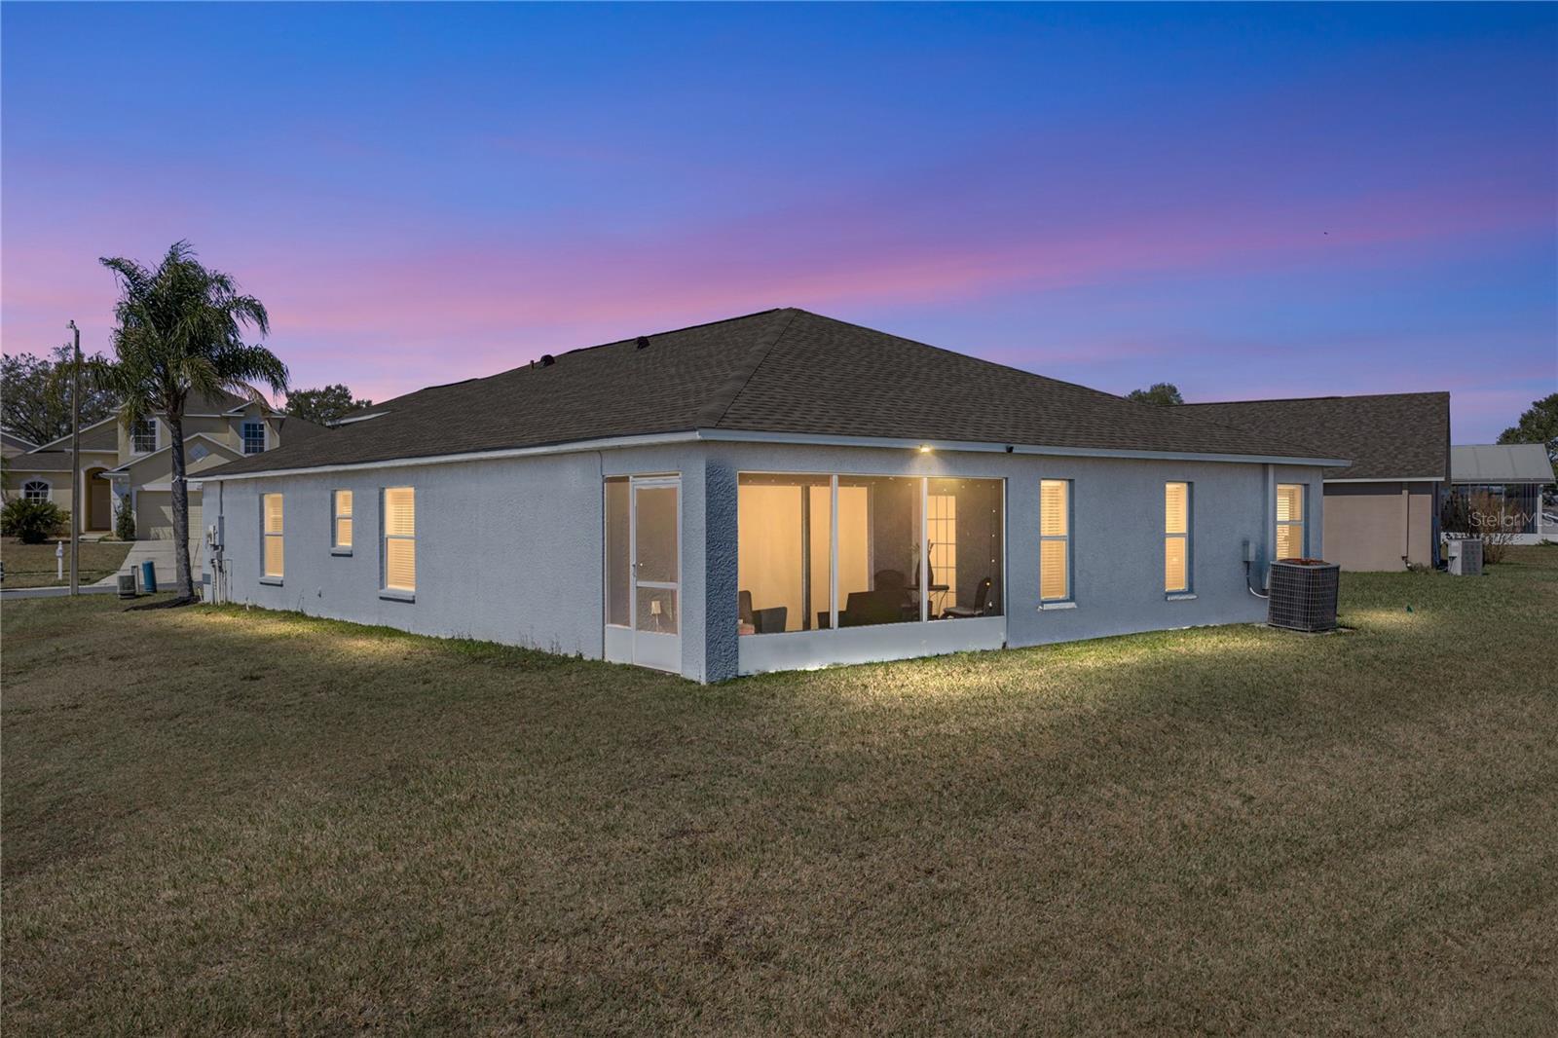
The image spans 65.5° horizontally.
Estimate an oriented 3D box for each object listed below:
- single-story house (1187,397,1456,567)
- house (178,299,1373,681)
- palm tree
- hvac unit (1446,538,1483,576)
[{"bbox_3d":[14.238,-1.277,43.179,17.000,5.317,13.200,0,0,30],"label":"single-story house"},{"bbox_3d":[-2.513,-0.998,24.363,12.980,5.350,21.780,0,0,-39],"label":"house"},{"bbox_3d":[-14.089,-2.344,29.000,4.650,8.550,4.650,0,0,0],"label":"palm tree"},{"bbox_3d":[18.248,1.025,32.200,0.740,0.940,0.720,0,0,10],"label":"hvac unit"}]

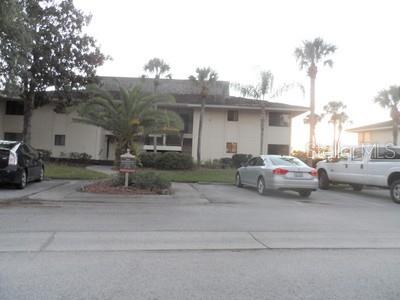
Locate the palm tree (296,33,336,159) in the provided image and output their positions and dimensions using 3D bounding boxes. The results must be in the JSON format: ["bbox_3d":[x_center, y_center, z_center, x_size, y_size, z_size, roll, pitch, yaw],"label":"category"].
[{"bbox_3d":[9.414,-3.774,23.000,3.450,11.300,3.400,2,0,0],"label":"palm tree"}]

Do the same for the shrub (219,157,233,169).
[{"bbox_3d":[2.069,1.014,22.500,1.130,0.980,1.100,2,0,0],"label":"shrub"}]

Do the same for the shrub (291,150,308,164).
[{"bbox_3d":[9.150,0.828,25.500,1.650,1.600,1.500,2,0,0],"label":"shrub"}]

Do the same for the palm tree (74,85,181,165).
[{"bbox_3d":[-4.803,-1.501,18.500,7.100,5.500,6.800,2,0,0],"label":"palm tree"}]

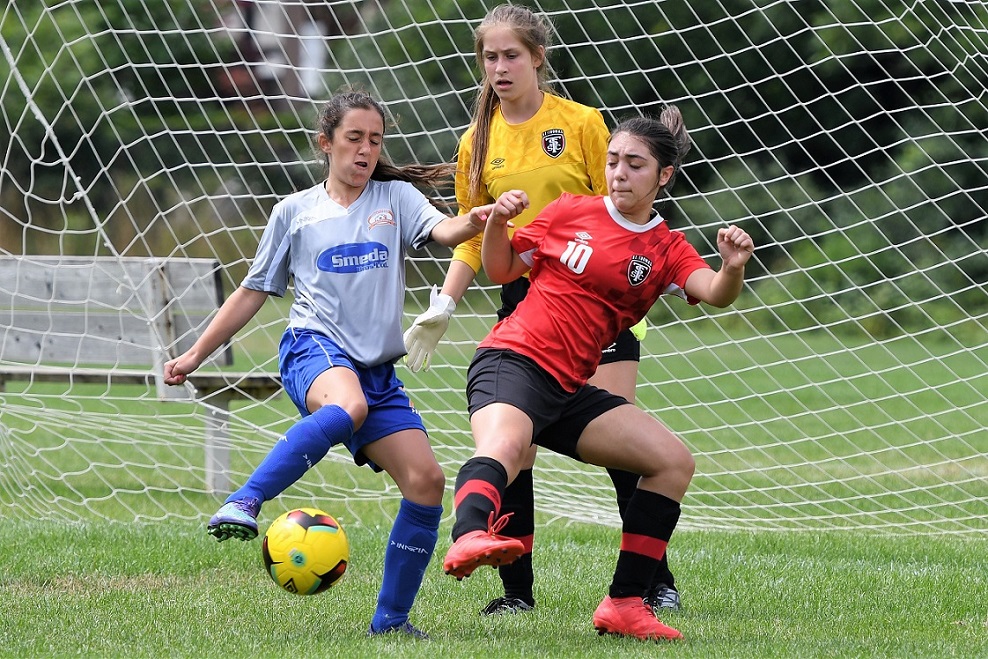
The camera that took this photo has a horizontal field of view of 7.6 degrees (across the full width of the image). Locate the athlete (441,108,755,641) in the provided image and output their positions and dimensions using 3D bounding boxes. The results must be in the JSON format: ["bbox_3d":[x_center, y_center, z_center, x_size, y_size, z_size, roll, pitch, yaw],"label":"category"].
[{"bbox_3d":[0.265,0.115,19.000,0.800,1.365,0.720,0,2,-3],"label":"athlete"}]

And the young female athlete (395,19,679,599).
[{"bbox_3d":[0.125,-0.054,19.950,0.730,1.645,0.470,0,2,11],"label":"young female athlete"}]

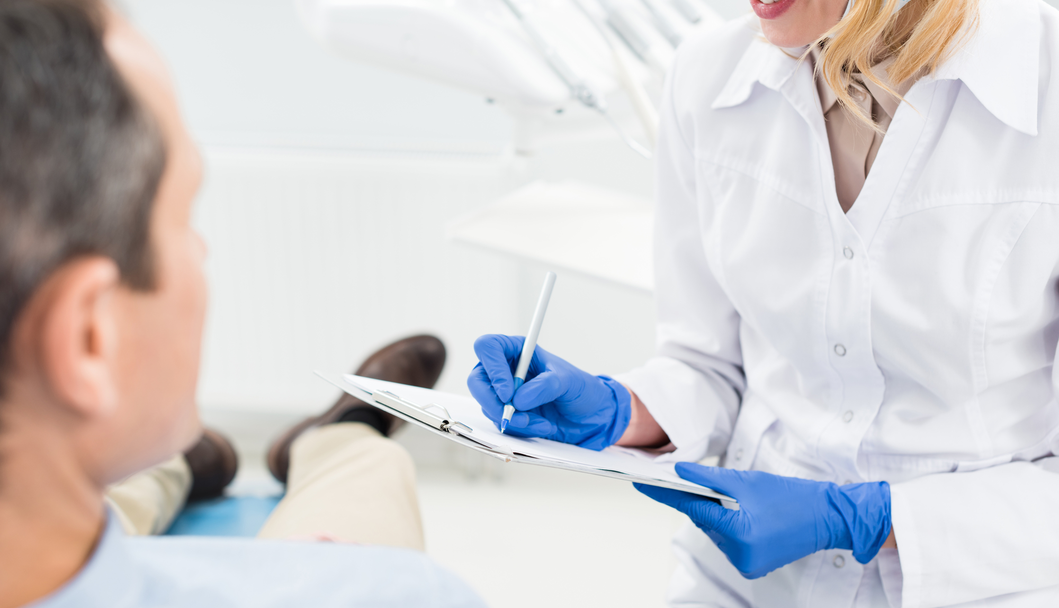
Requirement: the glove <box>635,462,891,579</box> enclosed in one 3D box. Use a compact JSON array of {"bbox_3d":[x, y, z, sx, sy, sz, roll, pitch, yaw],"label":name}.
[{"bbox_3d":[0.205,0.189,1.285,0.215,0.088,0.090,4,18,11],"label":"glove"}]

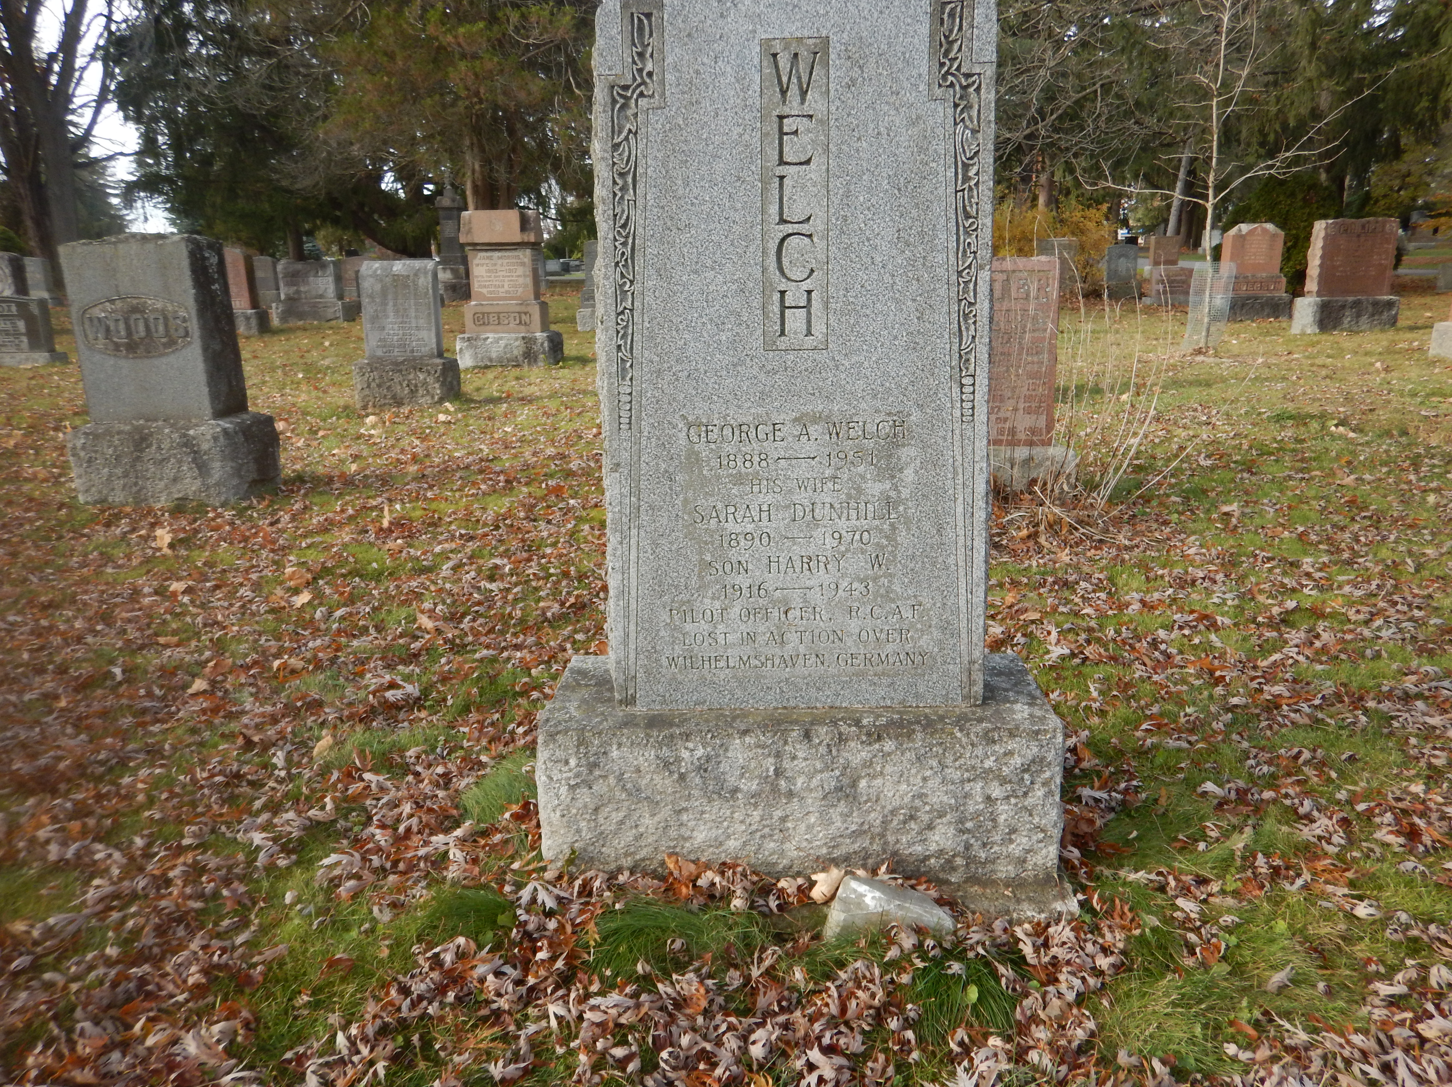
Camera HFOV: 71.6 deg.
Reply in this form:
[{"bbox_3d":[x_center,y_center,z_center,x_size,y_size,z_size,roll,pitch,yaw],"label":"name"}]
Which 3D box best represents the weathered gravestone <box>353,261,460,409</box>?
[{"bbox_3d":[-2.680,-1.738,8.336,0.730,1.180,0.460,-1,13,2],"label":"weathered gravestone"}]

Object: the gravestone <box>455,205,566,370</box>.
[{"bbox_3d":[-2.367,-2.739,10.853,0.970,1.610,0.700,-1,13,2],"label":"gravestone"}]

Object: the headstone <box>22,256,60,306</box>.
[{"bbox_3d":[-13.763,-5.214,20.092,0.660,0.960,0.420,-1,13,2],"label":"headstone"}]

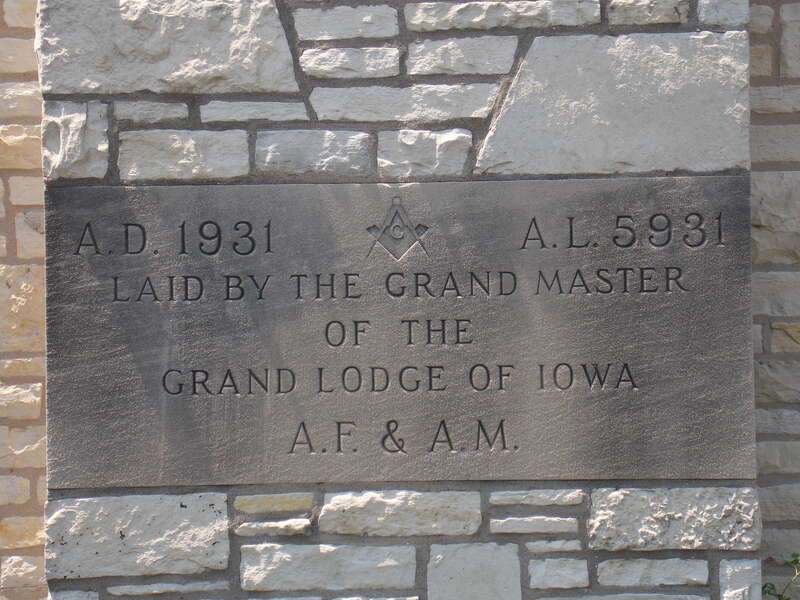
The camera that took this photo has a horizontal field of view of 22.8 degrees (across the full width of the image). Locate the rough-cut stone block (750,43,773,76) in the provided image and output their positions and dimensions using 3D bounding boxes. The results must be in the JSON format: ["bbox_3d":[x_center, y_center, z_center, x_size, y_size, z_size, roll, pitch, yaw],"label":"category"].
[{"bbox_3d":[0.588,-0.391,3.296,0.045,0.051,0.070,-1,-2,0],"label":"rough-cut stone block"}]

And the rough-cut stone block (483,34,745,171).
[{"bbox_3d":[0.336,-0.307,3.210,0.433,0.220,0.150,-1,-2,0],"label":"rough-cut stone block"}]

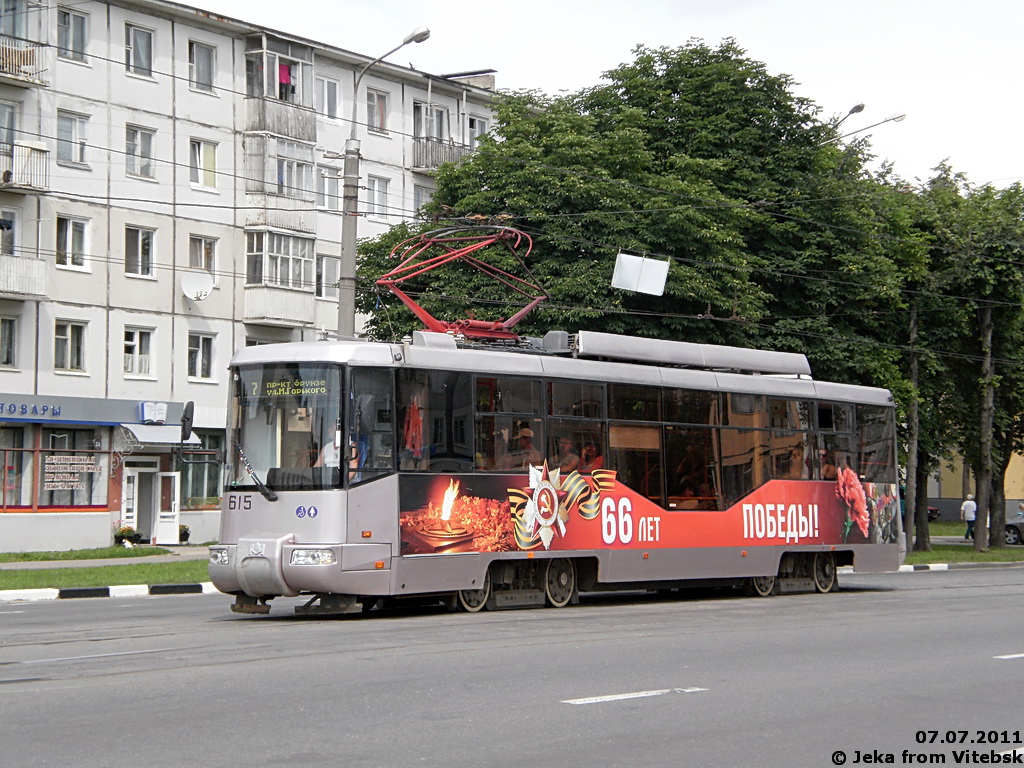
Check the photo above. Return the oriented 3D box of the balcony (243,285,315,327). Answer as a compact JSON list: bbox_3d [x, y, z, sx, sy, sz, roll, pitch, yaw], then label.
[{"bbox_3d":[-6.646,-2.156,69.599,0.820,1.100,2.280,-2,-3,32],"label":"balcony"}]

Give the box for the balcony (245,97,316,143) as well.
[{"bbox_3d":[-6.634,-7.538,69.895,0.820,1.080,2.400,-2,-3,32],"label":"balcony"}]

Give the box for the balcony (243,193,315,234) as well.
[{"bbox_3d":[-6.627,-4.821,69.767,0.820,1.100,2.310,-2,-3,32],"label":"balcony"}]

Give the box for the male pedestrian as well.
[{"bbox_3d":[17.608,5.134,93.500,0.520,1.740,0.420,-1,-3,26],"label":"male pedestrian"}]

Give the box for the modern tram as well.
[{"bbox_3d":[1.437,1.331,35.795,2.500,3.750,15.200,-2,-4,36],"label":"modern tram"}]

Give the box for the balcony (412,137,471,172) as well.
[{"bbox_3d":[-2.205,-7.112,76.937,0.820,1.160,2.320,-2,-3,32],"label":"balcony"}]

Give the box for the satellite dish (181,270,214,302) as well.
[{"bbox_3d":[-8.581,-2.674,66.182,0.880,0.880,0.400,1,-3,-21],"label":"satellite dish"}]

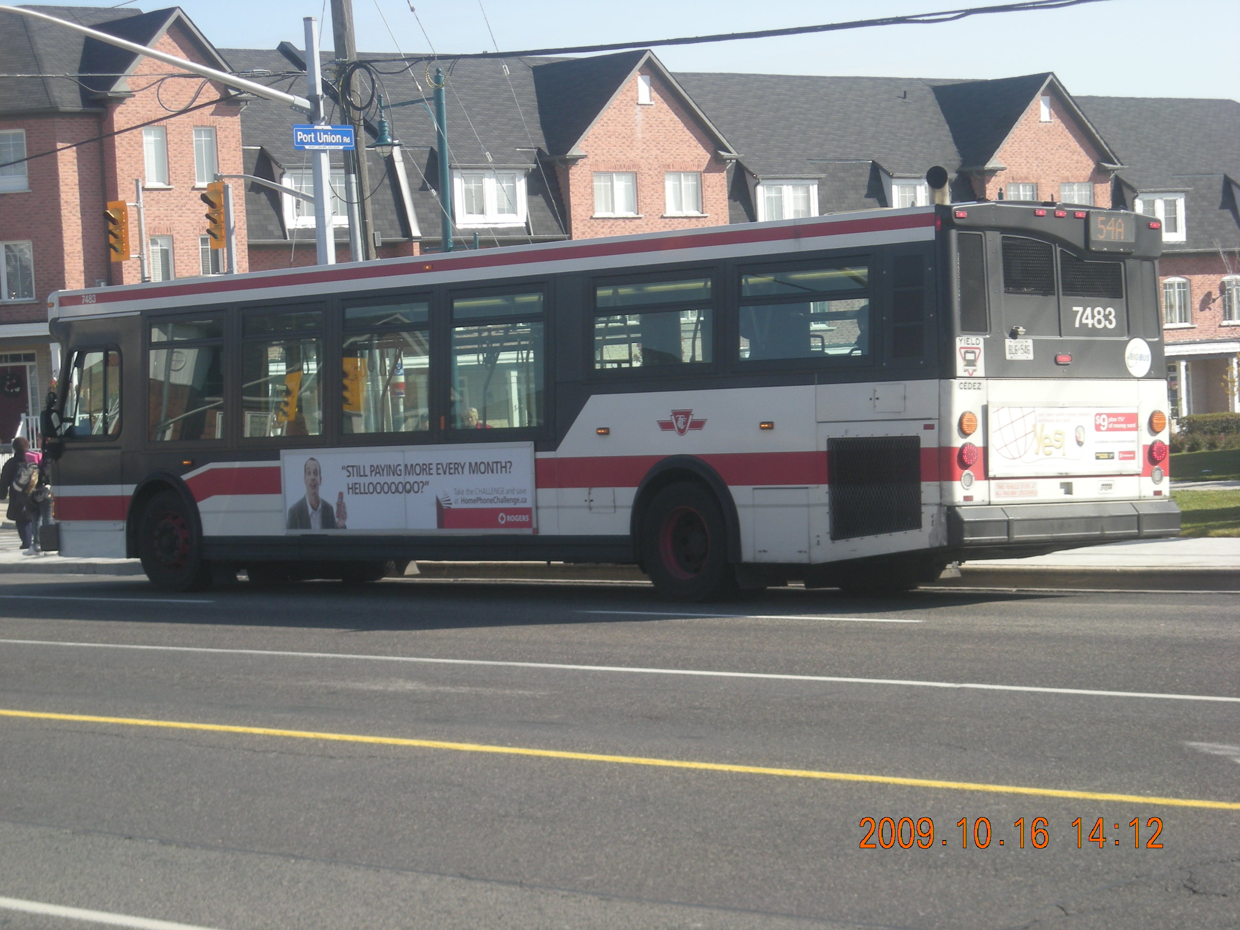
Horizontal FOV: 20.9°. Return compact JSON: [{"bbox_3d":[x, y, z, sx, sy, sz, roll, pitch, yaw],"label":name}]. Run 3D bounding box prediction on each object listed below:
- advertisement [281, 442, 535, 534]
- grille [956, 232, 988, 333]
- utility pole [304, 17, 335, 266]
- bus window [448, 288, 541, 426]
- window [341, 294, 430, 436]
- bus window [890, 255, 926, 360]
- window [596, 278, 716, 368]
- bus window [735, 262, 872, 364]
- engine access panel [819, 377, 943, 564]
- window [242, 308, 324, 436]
[{"bbox_3d":[-1.894,0.225,29.448,0.040,0.770,3.580,-1,0,-42],"label":"advertisement"},{"bbox_3d":[2.600,-1.341,24.883,0.290,0.730,0.050,-1,-2,-42],"label":"grille"},{"bbox_3d":[-4.677,-3.305,53.300,0.270,7.580,0.270,-4,2,-43],"label":"utility pole"},{"bbox_3d":[-1.026,-0.876,28.497,0.050,1.130,1.240,0,-1,-42],"label":"bus window"},{"bbox_3d":[-2.049,-0.860,29.646,0.050,1.150,1.250,0,-1,-42],"label":"window"},{"bbox_3d":[2.143,-1.165,24.934,0.050,0.765,0.365,0,-1,-42],"label":"bus window"},{"bbox_3d":[0.273,-1.149,27.506,0.060,0.700,1.420,-1,0,-43],"label":"window"},{"bbox_3d":[1.430,-1.178,26.247,0.060,0.700,1.420,-1,0,-43],"label":"bus window"},{"bbox_3d":[1.943,0.049,25.182,0.060,1.340,1.330,-1,0,-42],"label":"engine access panel"},{"bbox_3d":[-3.080,-0.833,30.803,0.050,1.140,1.260,0,-1,-42],"label":"window"}]

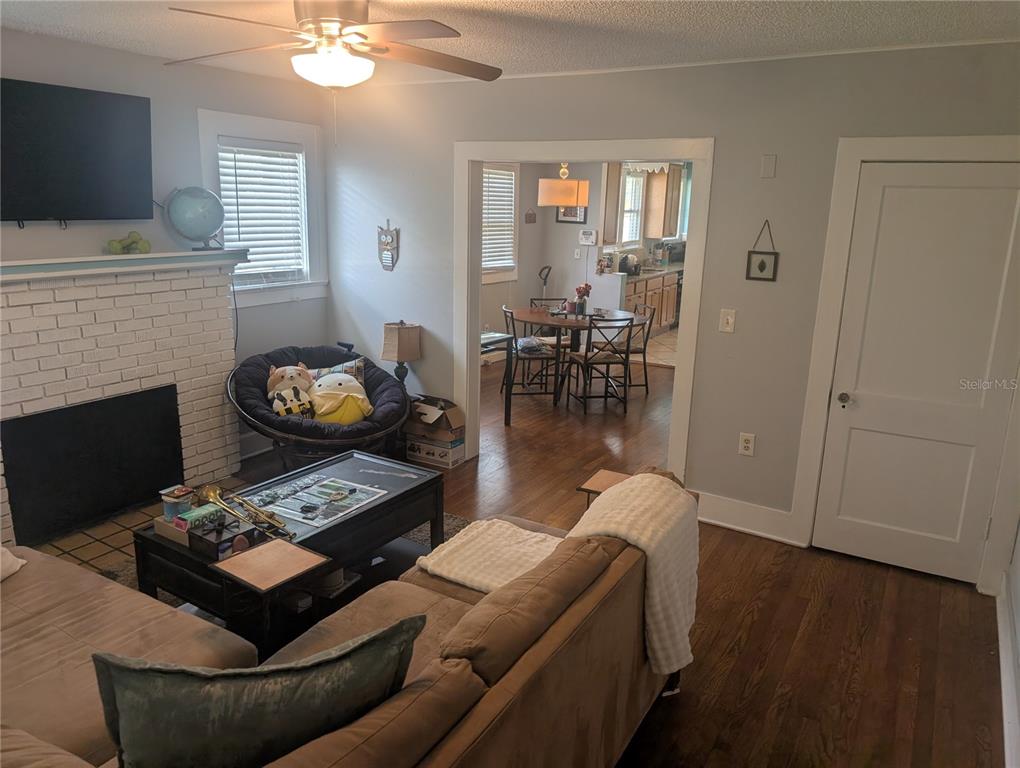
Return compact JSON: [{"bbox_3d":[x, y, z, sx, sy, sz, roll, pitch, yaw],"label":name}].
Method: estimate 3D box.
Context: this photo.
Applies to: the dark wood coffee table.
[{"bbox_3d":[-0.940,0.747,3.297,0.615,0.452,1.230,10,17,31],"label":"dark wood coffee table"}]

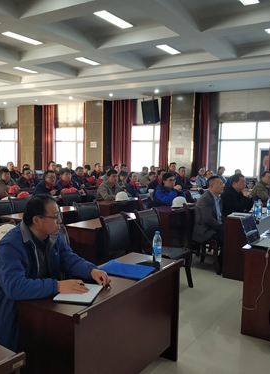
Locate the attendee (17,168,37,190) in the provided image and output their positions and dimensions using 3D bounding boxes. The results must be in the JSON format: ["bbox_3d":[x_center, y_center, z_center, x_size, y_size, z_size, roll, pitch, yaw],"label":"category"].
[{"bbox_3d":[-2.263,0.217,8.260,0.760,1.230,0.550,4,6,32],"label":"attendee"}]

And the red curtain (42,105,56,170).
[{"bbox_3d":[-3.418,-1.832,15.467,0.500,2.850,0.200,4,6,32],"label":"red curtain"}]

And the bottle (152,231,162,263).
[{"bbox_3d":[0.168,0.448,2.928,0.066,0.229,0.066,1,5,0],"label":"bottle"}]

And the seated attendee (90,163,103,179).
[{"bbox_3d":[-1.106,-0.058,11.532,0.680,1.250,0.520,4,6,32],"label":"seated attendee"}]

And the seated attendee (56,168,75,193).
[{"bbox_3d":[-1.366,0.247,8.038,0.680,1.220,0.520,4,6,32],"label":"seated attendee"}]

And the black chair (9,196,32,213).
[{"bbox_3d":[-1.508,0.609,5.826,0.580,0.930,0.460,4,6,32],"label":"black chair"}]

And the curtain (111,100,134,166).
[{"bbox_3d":[-0.466,-1.664,13.654,0.860,2.750,0.200,4,6,32],"label":"curtain"}]

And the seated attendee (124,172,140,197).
[{"bbox_3d":[-0.063,0.317,7.827,0.750,1.220,0.500,4,5,32],"label":"seated attendee"}]

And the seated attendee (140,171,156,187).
[{"bbox_3d":[0.302,0.141,10.586,0.800,1.160,0.520,4,5,32],"label":"seated attendee"}]

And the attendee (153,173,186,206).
[{"bbox_3d":[0.612,0.402,6.553,0.680,1.240,0.540,4,6,32],"label":"attendee"}]

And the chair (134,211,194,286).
[{"bbox_3d":[0.317,0.740,4.545,0.600,0.920,0.480,4,6,32],"label":"chair"}]

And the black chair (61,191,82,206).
[{"bbox_3d":[-0.884,0.549,6.489,0.550,0.930,0.470,4,5,32],"label":"black chair"}]

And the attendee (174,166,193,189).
[{"bbox_3d":[1.329,0.113,10.042,0.750,1.270,0.520,4,6,32],"label":"attendee"}]

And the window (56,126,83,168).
[{"bbox_3d":[-2.654,-1.569,15.896,1.650,1.750,0.140,4,5,32],"label":"window"}]

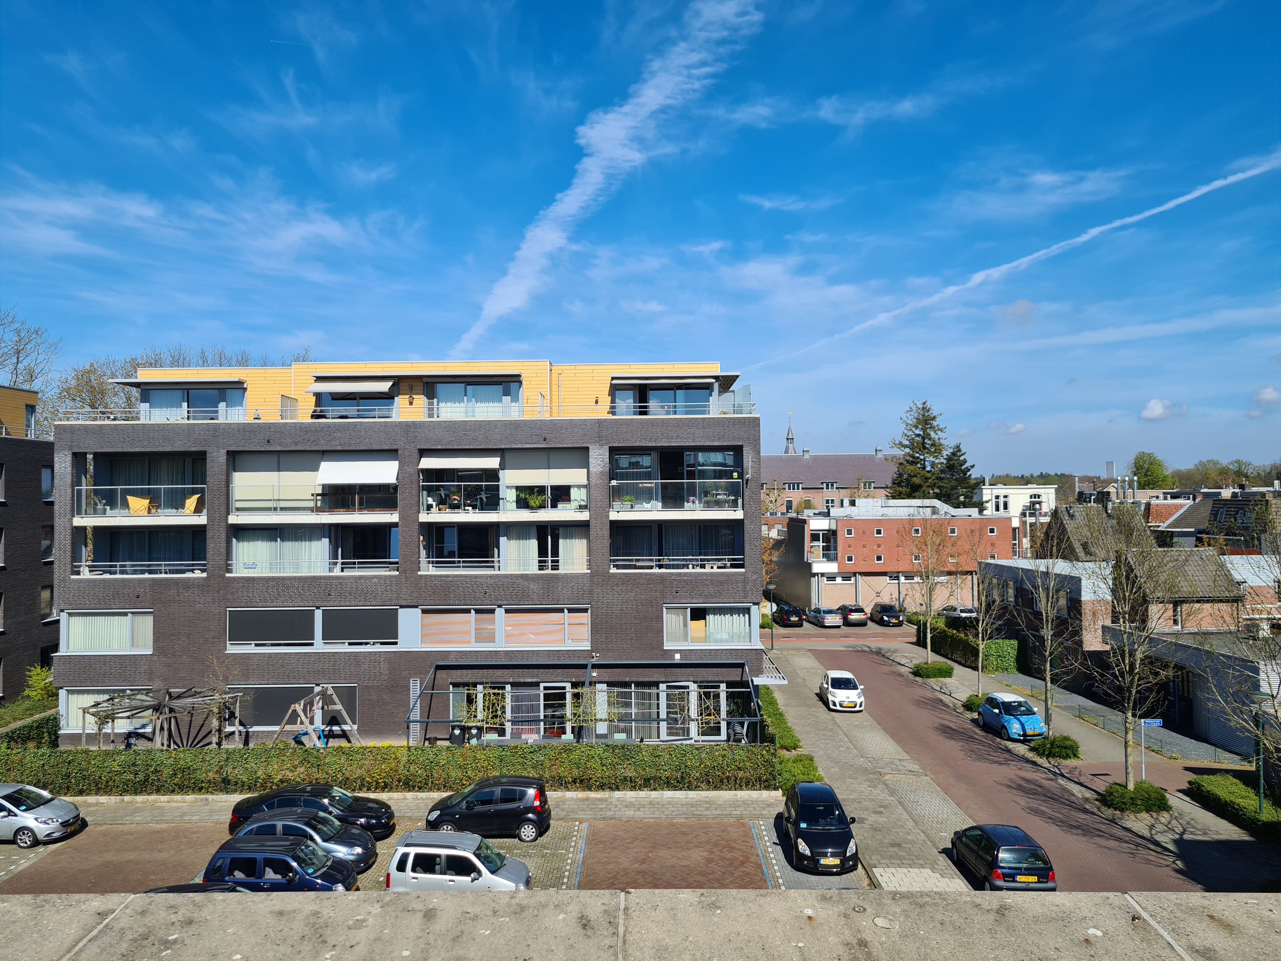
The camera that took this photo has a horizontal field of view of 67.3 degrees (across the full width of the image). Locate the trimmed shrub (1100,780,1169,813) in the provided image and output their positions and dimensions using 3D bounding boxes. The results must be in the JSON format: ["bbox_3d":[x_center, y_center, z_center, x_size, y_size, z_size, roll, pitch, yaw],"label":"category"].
[{"bbox_3d":[16.126,10.198,31.270,2.000,0.580,1.800,-1,-1,1],"label":"trimmed shrub"}]

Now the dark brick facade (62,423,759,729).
[{"bbox_3d":[-9.141,4.036,38.348,27.600,12.700,1.600,-1,-1,1],"label":"dark brick facade"}]

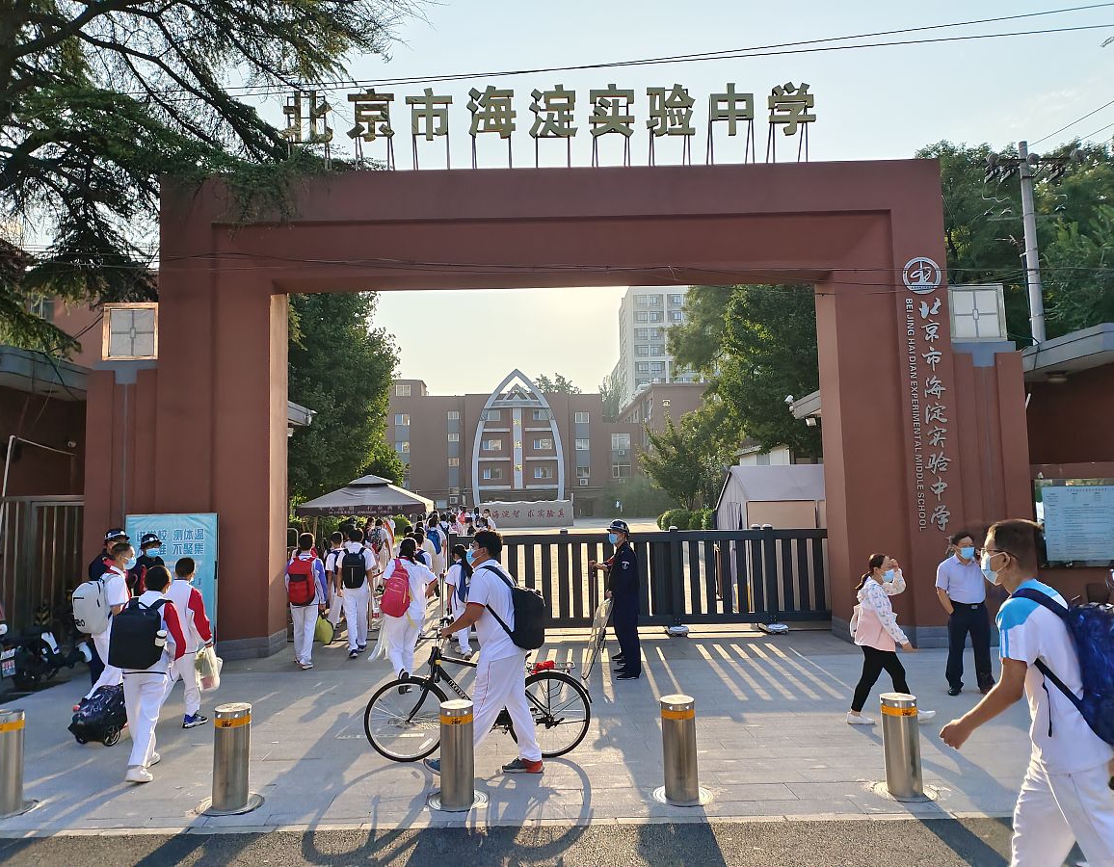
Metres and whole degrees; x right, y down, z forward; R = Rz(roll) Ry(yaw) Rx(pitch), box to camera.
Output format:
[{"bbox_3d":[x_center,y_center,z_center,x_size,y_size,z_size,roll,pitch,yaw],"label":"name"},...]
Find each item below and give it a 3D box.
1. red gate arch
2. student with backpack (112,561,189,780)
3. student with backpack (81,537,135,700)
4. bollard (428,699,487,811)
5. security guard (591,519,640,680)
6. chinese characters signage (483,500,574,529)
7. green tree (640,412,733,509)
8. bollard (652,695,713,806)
[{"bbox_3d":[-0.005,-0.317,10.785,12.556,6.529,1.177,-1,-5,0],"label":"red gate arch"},{"bbox_3d":[-3.009,1.746,5.691,0.480,1.530,0.500,-6,-7,40],"label":"student with backpack"},{"bbox_3d":[-4.464,1.935,7.575,0.620,1.699,0.480,0,-5,-10],"label":"student with backpack"},{"bbox_3d":[-0.681,2.186,5.269,0.400,0.635,0.400,-1,-5,0],"label":"bollard"},{"bbox_3d":[0.661,1.825,8.565,0.500,1.725,0.500,0,-5,-13],"label":"security guard"},{"bbox_3d":[-2.109,5.934,57.000,6.863,2.073,0.900,-1,-5,0],"label":"chinese characters signage"},{"bbox_3d":[7.135,2.179,42.006,5.014,6.555,5.014,-1,-5,0],"label":"green tree"},{"bbox_3d":[0.847,2.149,5.247,0.400,0.635,0.400,-1,-5,0],"label":"bollard"}]

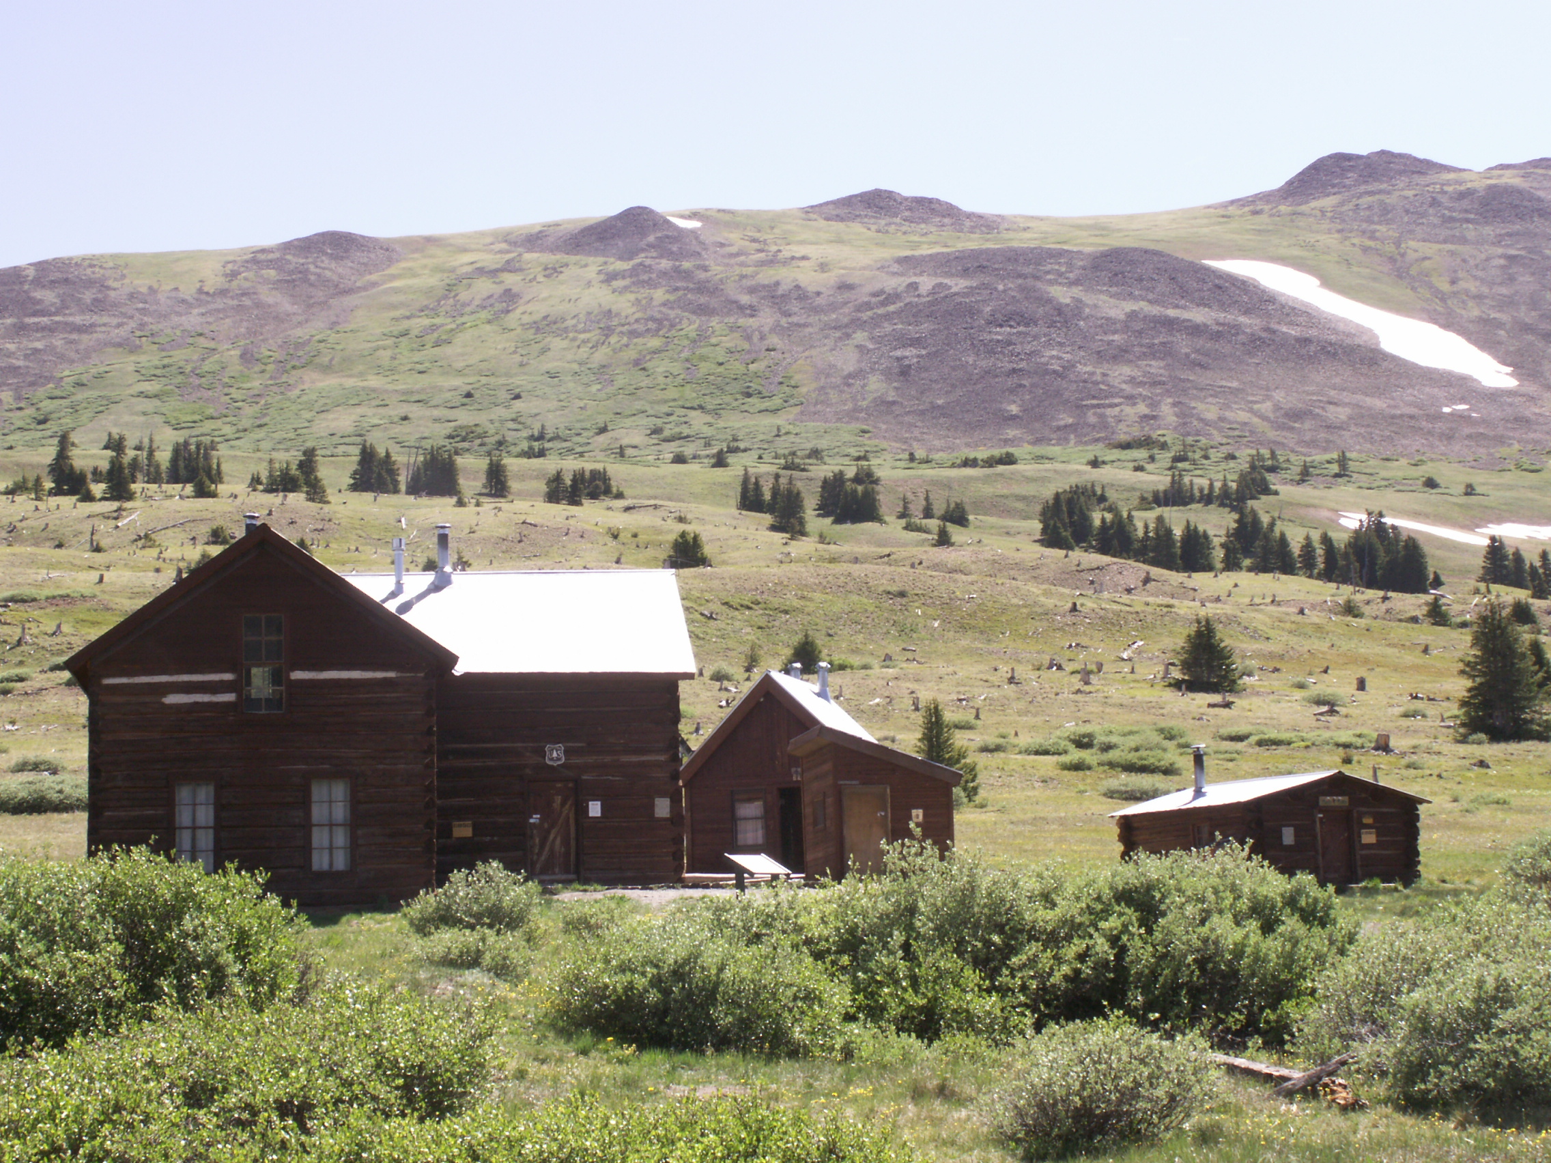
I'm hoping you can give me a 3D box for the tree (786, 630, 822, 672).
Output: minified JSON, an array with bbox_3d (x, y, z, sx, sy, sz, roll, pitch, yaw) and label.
[{"bbox_3d":[1.691,4.210,165.000,2.094,2.591,1.885,-2,-8,0],"label":"tree"}]

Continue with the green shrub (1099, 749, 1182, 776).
[{"bbox_3d":[11.797,5.889,90.000,2.670,0.810,2.000,-2,-6,7],"label":"green shrub"}]

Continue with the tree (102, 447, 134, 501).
[{"bbox_3d":[-76.834,-12.475,325.000,3.540,6.380,3.440,0,-6,-13],"label":"tree"}]

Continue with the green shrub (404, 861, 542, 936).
[{"bbox_3d":[-5.135,5.351,47.000,2.380,1.270,2.020,0,-6,-6],"label":"green shrub"}]

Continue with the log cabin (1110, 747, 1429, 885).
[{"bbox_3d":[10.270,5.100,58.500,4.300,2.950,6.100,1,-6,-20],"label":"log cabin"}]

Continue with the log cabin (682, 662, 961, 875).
[{"bbox_3d":[0.950,4.380,60.700,5.900,4.750,7.000,-2,-8,3],"label":"log cabin"}]

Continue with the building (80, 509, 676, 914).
[{"bbox_3d":[-8.482,3.415,60.814,12.800,7.800,10.400,0,-8,-10],"label":"building"}]

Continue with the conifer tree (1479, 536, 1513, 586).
[{"bbox_3d":[66.180,-1.891,255.000,3.129,4.560,2.816,-2,-8,0],"label":"conifer tree"}]

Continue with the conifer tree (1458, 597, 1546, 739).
[{"bbox_3d":[29.312,3.566,112.000,3.660,5.720,3.550,-2,-6,15],"label":"conifer tree"}]

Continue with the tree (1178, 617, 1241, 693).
[{"bbox_3d":[22.299,3.742,143.000,3.240,4.050,3.150,-2,-6,9],"label":"tree"}]

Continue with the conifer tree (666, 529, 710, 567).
[{"bbox_3d":[-7.485,-2.879,240.000,3.656,3.350,3.290,-2,-8,0],"label":"conifer tree"}]

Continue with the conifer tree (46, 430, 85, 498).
[{"bbox_3d":[-79.170,-13.116,310.000,4.197,7.437,3.777,-2,-8,0],"label":"conifer tree"}]

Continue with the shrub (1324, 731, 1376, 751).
[{"bbox_3d":[21.502,5.988,104.000,1.950,0.720,1.560,-2,-6,12],"label":"shrub"}]

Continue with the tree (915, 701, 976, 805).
[{"bbox_3d":[5.884,5.801,95.000,2.050,3.605,1.742,-2,-8,0],"label":"tree"}]

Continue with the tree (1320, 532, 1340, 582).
[{"bbox_3d":[59.932,-2.683,300.000,2.220,5.500,2.160,-2,-6,11],"label":"tree"}]

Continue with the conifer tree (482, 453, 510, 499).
[{"bbox_3d":[-33.178,-12.739,330.000,3.170,5.470,3.070,0,-6,-6],"label":"conifer tree"}]

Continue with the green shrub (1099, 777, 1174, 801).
[{"bbox_3d":[10.434,5.984,80.000,2.130,0.660,1.700,-2,-6,7],"label":"green shrub"}]

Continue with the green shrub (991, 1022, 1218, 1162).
[{"bbox_3d":[2.065,3.202,17.500,1.348,0.859,1.145,-2,-8,0],"label":"green shrub"}]

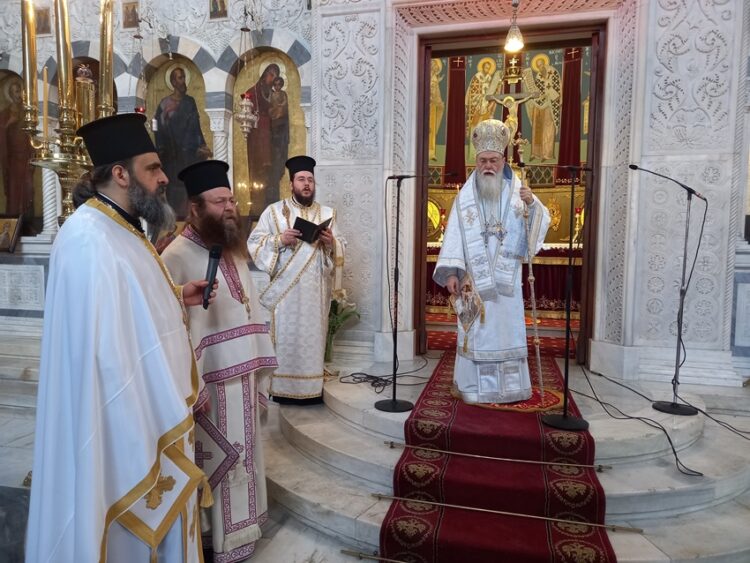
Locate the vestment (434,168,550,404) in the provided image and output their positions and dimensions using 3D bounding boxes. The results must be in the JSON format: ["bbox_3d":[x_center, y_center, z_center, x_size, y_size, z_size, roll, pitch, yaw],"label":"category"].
[{"bbox_3d":[0.811,0.000,3.737,0.800,1.531,0.560,2,5,13],"label":"vestment"}]

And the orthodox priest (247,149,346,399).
[{"bbox_3d":[-0.582,-0.024,4.019,0.720,1.801,0.540,-1,5,-16],"label":"orthodox priest"}]

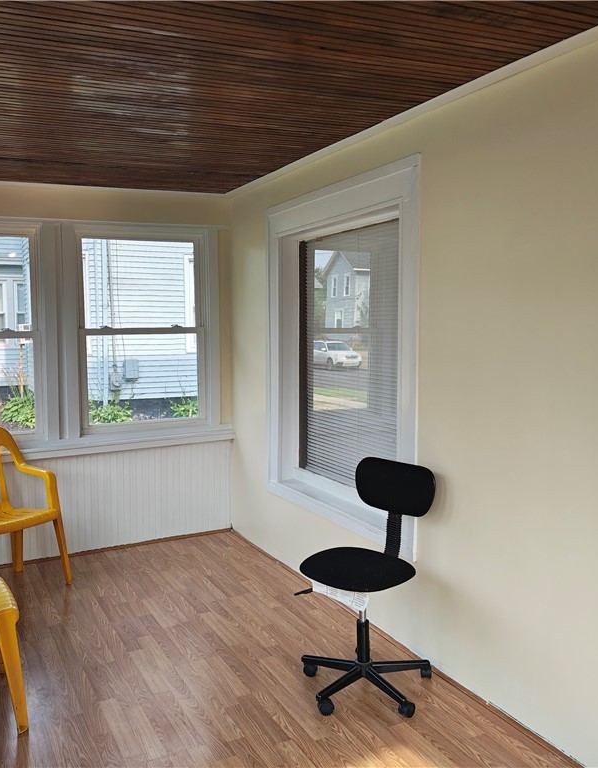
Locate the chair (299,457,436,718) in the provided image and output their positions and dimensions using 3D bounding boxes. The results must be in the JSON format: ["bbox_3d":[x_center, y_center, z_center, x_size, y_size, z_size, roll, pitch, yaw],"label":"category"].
[{"bbox_3d":[0.262,0.780,2.909,0.529,0.891,0.551,4,7,42],"label":"chair"}]

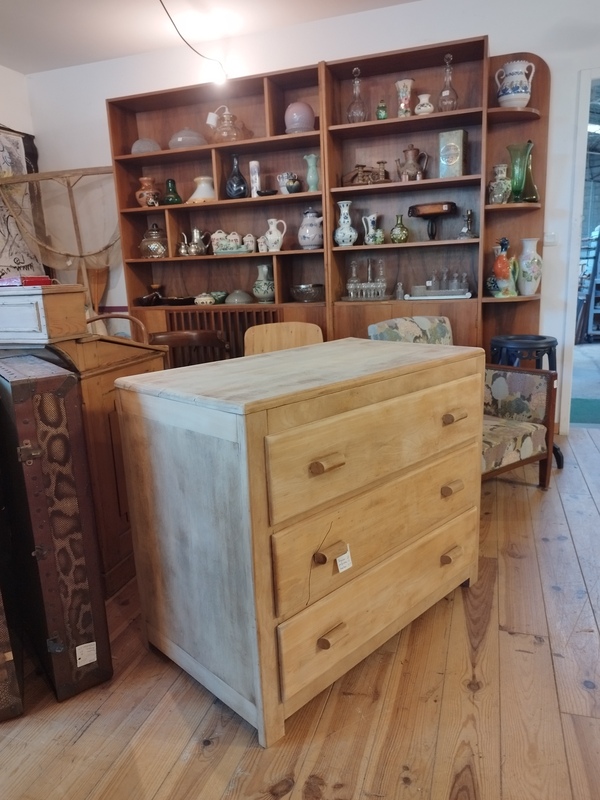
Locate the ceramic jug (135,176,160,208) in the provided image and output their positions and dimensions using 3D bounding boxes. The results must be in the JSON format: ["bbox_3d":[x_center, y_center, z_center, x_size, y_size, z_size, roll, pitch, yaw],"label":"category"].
[{"bbox_3d":[-1.046,-1.429,3.845,0.170,0.213,0.166,2,13,18],"label":"ceramic jug"}]

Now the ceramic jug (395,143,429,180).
[{"bbox_3d":[0.673,-1.406,3.327,0.198,0.235,0.131,2,13,18],"label":"ceramic jug"}]

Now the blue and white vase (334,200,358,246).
[{"bbox_3d":[0.281,-1.064,3.370,0.146,0.272,0.146,2,14,18],"label":"blue and white vase"}]

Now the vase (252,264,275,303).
[{"bbox_3d":[-0.227,-0.762,3.644,0.159,0.242,0.159,-2,13,1],"label":"vase"}]

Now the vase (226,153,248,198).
[{"bbox_3d":[-0.399,-1.400,3.510,0.139,0.284,0.139,-2,13,1],"label":"vase"}]

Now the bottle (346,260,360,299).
[{"bbox_3d":[0.350,-0.777,3.609,0.079,0.240,0.079,2,13,18],"label":"bottle"}]

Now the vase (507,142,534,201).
[{"bbox_3d":[1.186,-1.222,3.011,0.140,0.319,0.140,2,14,18],"label":"vase"}]

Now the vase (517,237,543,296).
[{"bbox_3d":[1.306,-0.753,3.144,0.132,0.313,0.132,2,14,18],"label":"vase"}]

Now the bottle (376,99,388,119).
[{"bbox_3d":[0.484,-1.682,3.251,0.060,0.132,0.057,2,13,18],"label":"bottle"}]

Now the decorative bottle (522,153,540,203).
[{"bbox_3d":[1.270,-1.251,3.079,0.121,0.338,0.121,2,14,18],"label":"decorative bottle"}]

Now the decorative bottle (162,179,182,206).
[{"bbox_3d":[-0.846,-1.363,3.666,0.126,0.182,0.126,2,14,18],"label":"decorative bottle"}]

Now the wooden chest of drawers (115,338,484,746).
[{"bbox_3d":[0.066,0.283,1.679,0.955,0.801,0.566,-14,17,-43],"label":"wooden chest of drawers"}]

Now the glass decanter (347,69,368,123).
[{"bbox_3d":[0.345,-1.792,3.304,0.123,0.338,0.123,2,13,18],"label":"glass decanter"}]

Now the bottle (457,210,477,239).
[{"bbox_3d":[0.985,-1.024,3.259,0.119,0.177,0.114,2,13,18],"label":"bottle"}]

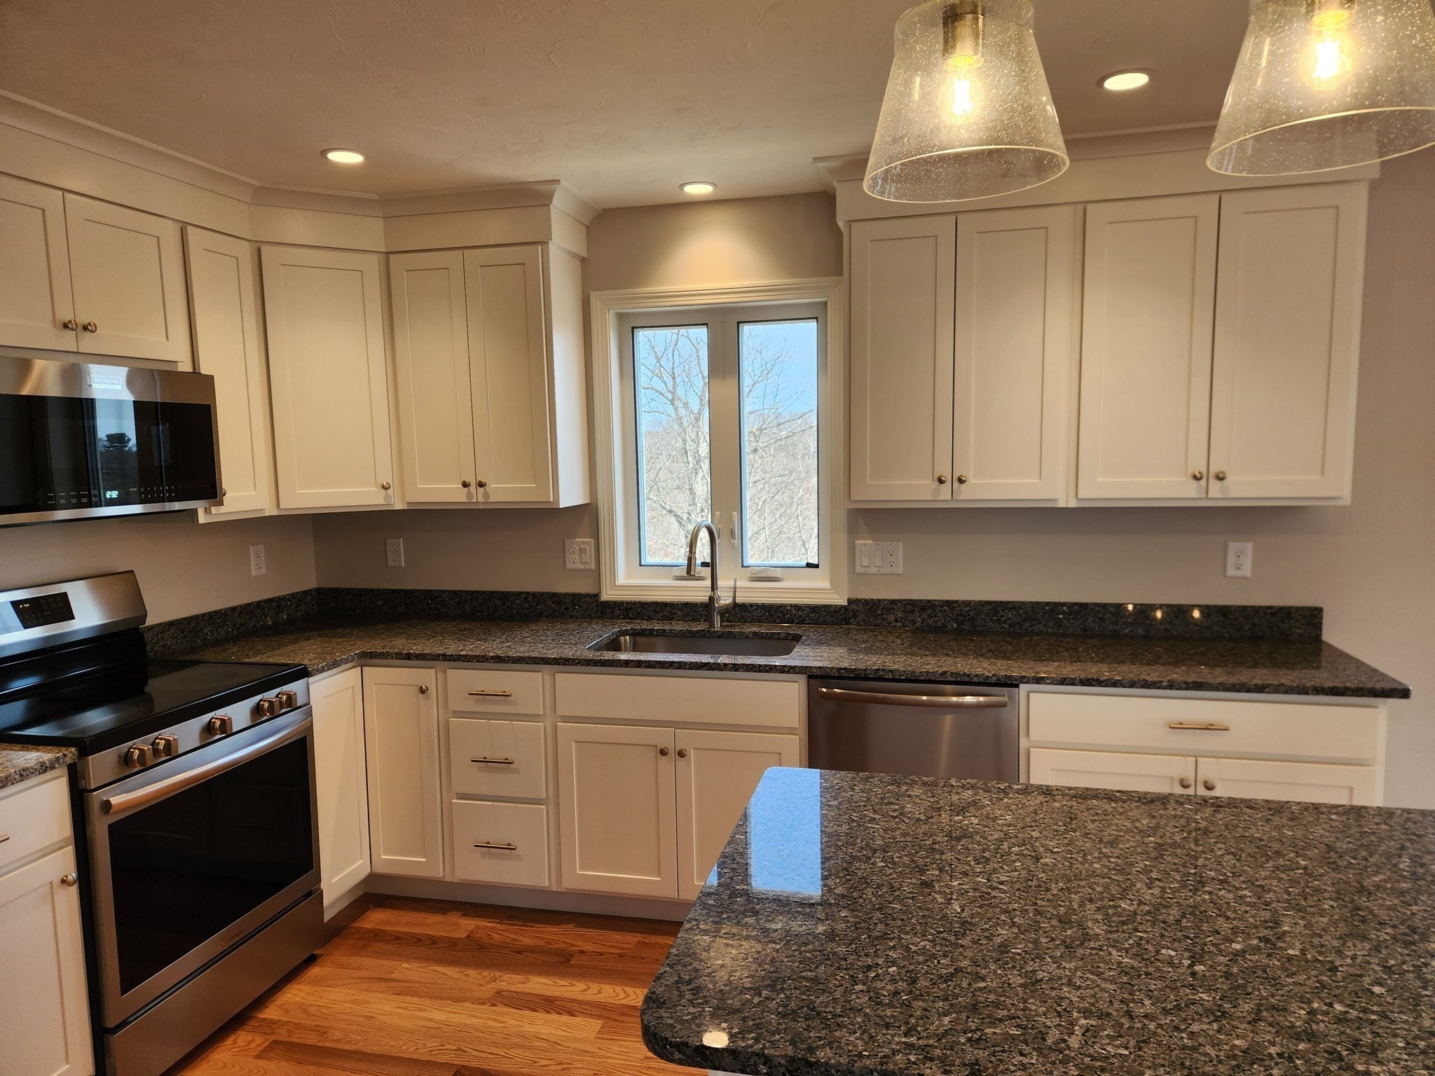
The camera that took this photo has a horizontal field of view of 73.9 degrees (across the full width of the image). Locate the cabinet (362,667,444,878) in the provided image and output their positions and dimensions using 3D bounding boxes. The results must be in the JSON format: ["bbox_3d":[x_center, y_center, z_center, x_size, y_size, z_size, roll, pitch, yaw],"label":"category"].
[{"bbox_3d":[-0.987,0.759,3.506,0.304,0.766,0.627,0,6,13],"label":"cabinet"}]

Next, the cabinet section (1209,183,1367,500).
[{"bbox_3d":[1.679,-0.570,2.923,0.362,0.876,0.318,0,6,13],"label":"cabinet section"}]

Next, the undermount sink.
[{"bbox_3d":[-0.063,0.478,3.219,0.699,0.221,0.392,0,6,13],"label":"undermount sink"}]

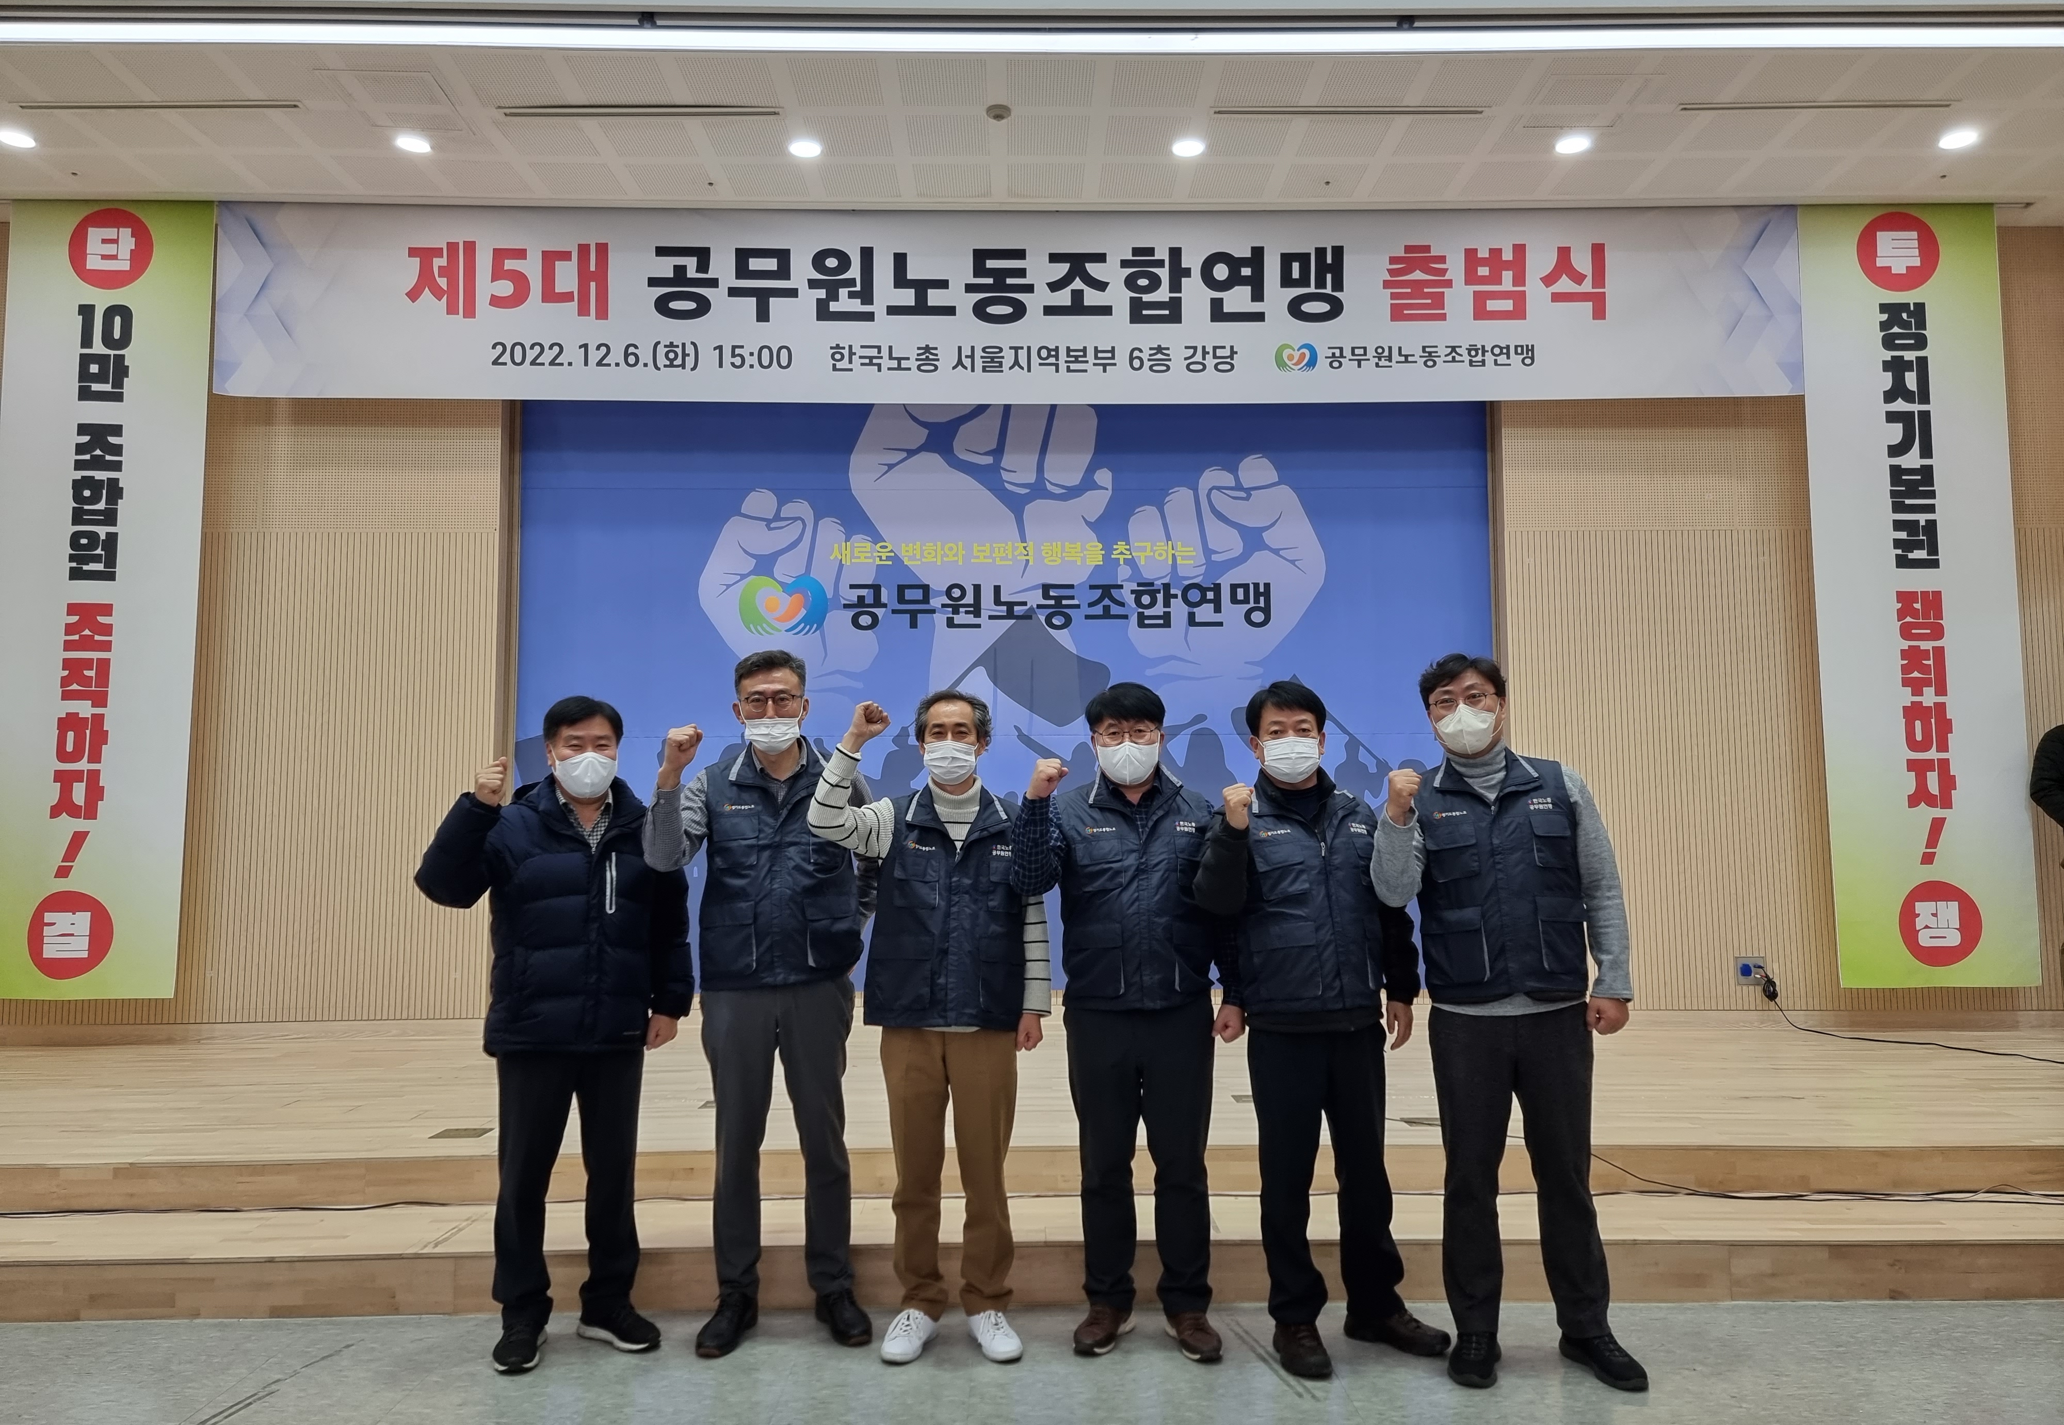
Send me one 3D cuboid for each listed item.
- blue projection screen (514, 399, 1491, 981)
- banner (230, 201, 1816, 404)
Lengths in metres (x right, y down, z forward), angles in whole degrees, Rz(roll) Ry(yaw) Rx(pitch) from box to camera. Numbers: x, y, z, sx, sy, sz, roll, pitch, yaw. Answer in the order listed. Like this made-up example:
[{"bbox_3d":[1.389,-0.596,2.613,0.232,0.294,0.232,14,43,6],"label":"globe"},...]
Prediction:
[{"bbox_3d":[-0.120,-0.204,7.448,5.107,3.273,0.040,0,-5,-1],"label":"blue projection screen"},{"bbox_3d":[-0.072,-2.040,7.112,7.874,1.031,0.040,0,-5,-1],"label":"banner"}]

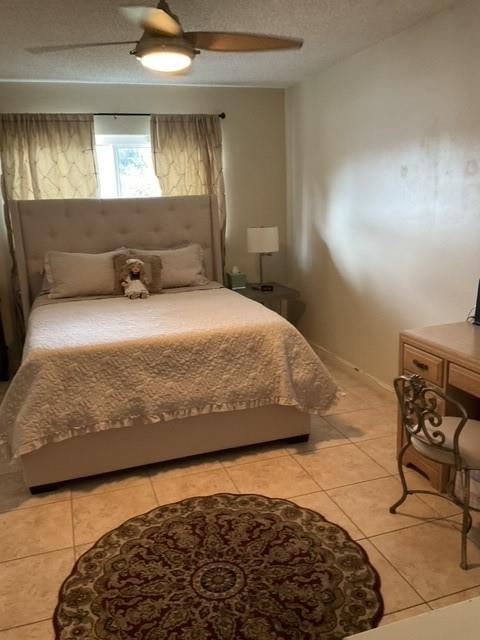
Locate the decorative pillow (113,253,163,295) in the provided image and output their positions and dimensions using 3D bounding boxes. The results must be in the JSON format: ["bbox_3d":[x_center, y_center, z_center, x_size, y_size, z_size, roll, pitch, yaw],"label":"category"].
[{"bbox_3d":[-0.866,-0.376,4.540,0.400,0.370,0.130,-6,-6,-18],"label":"decorative pillow"}]

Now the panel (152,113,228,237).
[{"bbox_3d":[-0.455,-0.832,5.184,0.680,2.150,0.120,-6,14,-18],"label":"panel"}]

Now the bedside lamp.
[{"bbox_3d":[0.219,-0.615,5.276,0.310,0.590,0.310,-2,14,0],"label":"bedside lamp"}]

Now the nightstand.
[{"bbox_3d":[0.190,-0.013,5.260,0.580,0.565,0.570,-6,14,-18],"label":"nightstand"}]

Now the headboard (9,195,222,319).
[{"bbox_3d":[-1.022,-0.338,4.822,1.750,1.480,0.220,-6,14,-18],"label":"headboard"}]

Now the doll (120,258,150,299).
[{"bbox_3d":[-0.854,-0.342,4.418,0.240,0.310,0.190,-6,14,-18],"label":"doll"}]

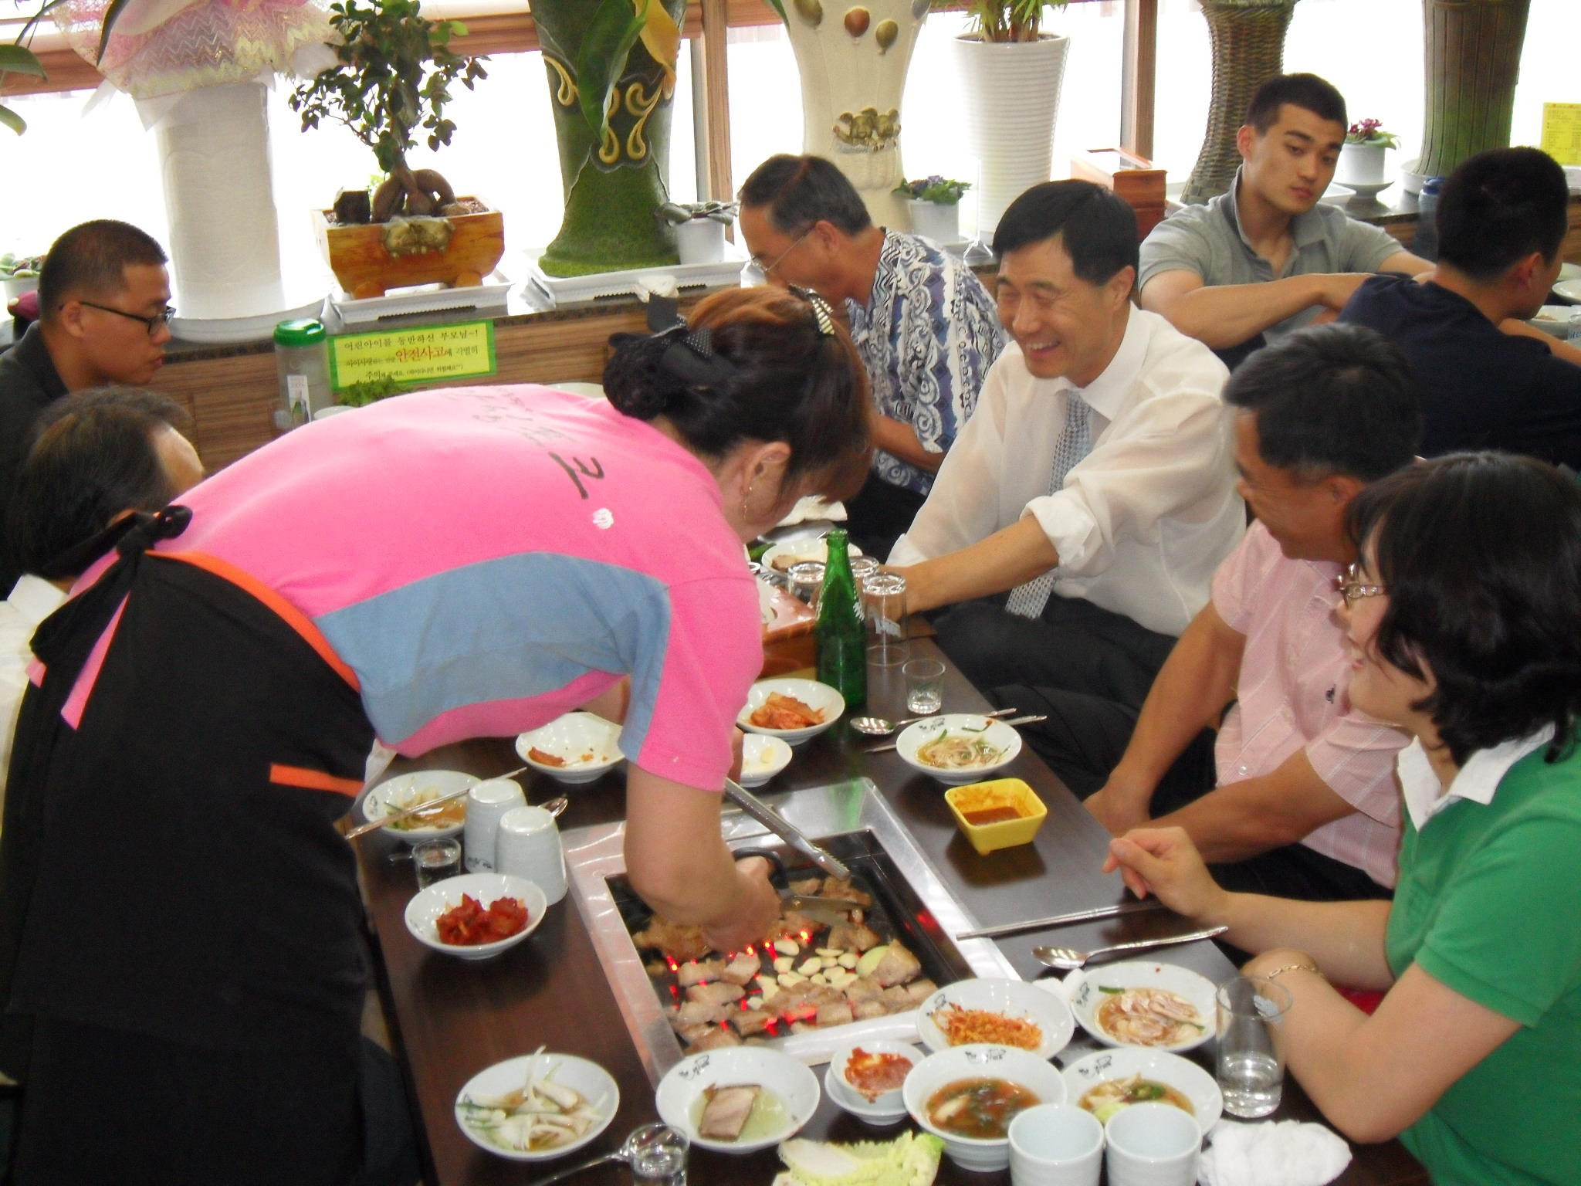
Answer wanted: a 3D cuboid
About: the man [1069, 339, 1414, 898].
[{"bbox_3d":[0.562,0.154,2.365,0.680,0.900,0.620,-9,25,-15],"label":"man"}]

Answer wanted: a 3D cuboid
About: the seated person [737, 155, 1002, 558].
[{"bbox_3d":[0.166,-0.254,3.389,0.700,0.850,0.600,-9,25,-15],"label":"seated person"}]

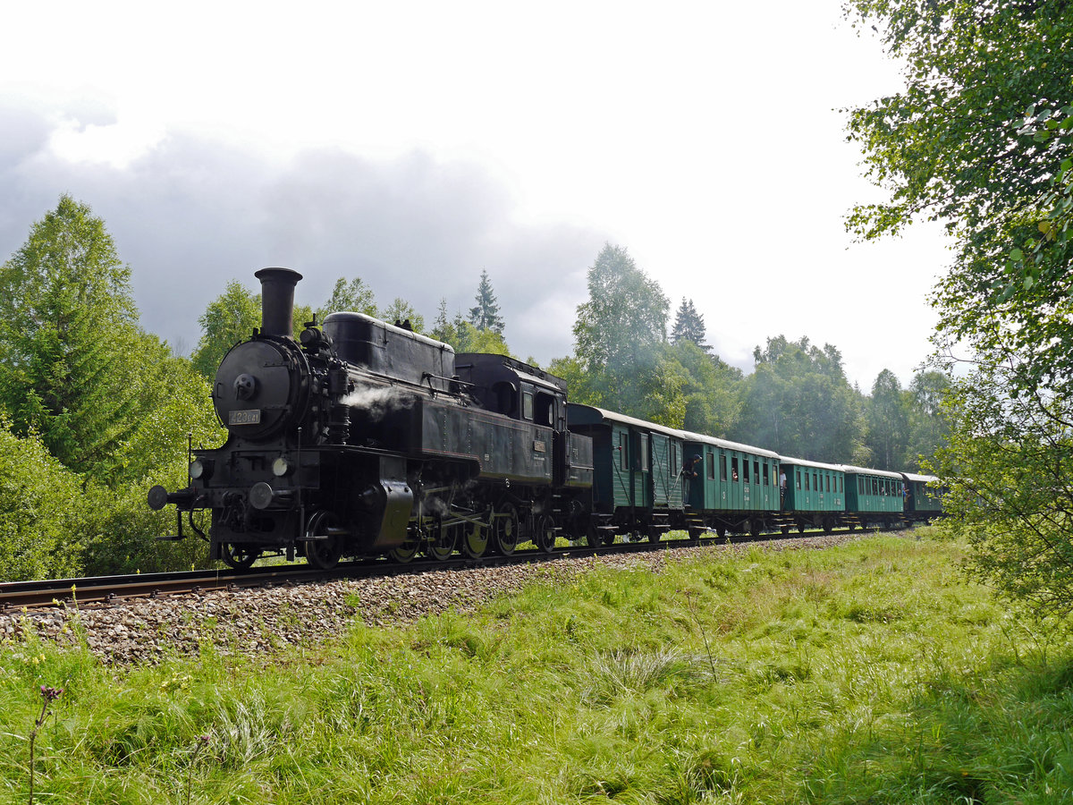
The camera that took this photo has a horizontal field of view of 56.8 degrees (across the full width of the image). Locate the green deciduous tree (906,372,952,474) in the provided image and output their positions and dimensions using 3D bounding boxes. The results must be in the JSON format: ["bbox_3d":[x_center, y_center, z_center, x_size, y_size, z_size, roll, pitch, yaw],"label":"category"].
[{"bbox_3d":[36.380,4.367,91.093,4.600,14.900,4.600,0,-7,0],"label":"green deciduous tree"}]

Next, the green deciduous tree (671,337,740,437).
[{"bbox_3d":[9.918,2.127,57.293,4.500,11.610,4.500,0,-7,0],"label":"green deciduous tree"}]

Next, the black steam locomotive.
[{"bbox_3d":[-2.135,0.766,19.385,3.000,4.520,12.400,-3,-8,22],"label":"black steam locomotive"}]

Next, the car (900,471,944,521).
[{"bbox_3d":[27.583,7.307,73.429,2.950,3.850,11.200,-5,-9,36],"label":"car"}]

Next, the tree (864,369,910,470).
[{"bbox_3d":[31.776,4.242,89.106,4.400,14.680,4.400,0,-7,0],"label":"tree"}]

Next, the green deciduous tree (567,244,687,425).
[{"bbox_3d":[4.232,-0.427,47.110,5.800,14.620,5.800,0,-7,0],"label":"green deciduous tree"}]

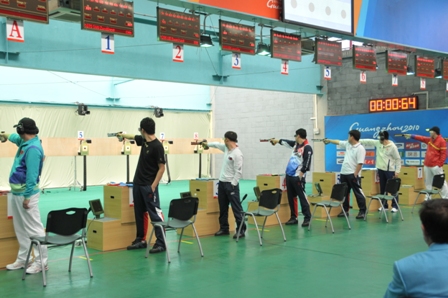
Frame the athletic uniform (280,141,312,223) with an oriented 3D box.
[{"bbox_3d":[1.314,0.560,10.516,0.440,1.490,0.820,-1,0,-32],"label":"athletic uniform"}]

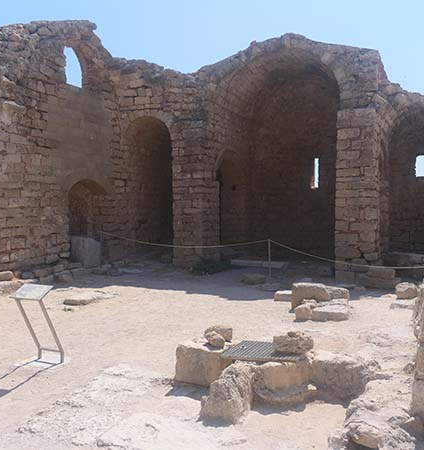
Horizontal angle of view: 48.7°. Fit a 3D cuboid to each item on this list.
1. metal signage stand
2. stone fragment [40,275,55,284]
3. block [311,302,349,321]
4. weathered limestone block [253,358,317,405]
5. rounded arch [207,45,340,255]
[{"bbox_3d":[-1.868,1.084,5.064,0.345,0.876,0.367,1,2,21],"label":"metal signage stand"},{"bbox_3d":[-3.756,1.227,10.736,0.260,0.190,0.280,1,2,18],"label":"stone fragment"},{"bbox_3d":[1.837,1.365,7.338,0.520,0.155,0.400,0,2,9],"label":"block"},{"bbox_3d":[0.602,1.291,3.958,0.530,0.310,0.300,0,3,8],"label":"weathered limestone block"},{"bbox_3d":[1.793,-1.383,11.208,2.702,4.539,2.400,0,3,23],"label":"rounded arch"}]

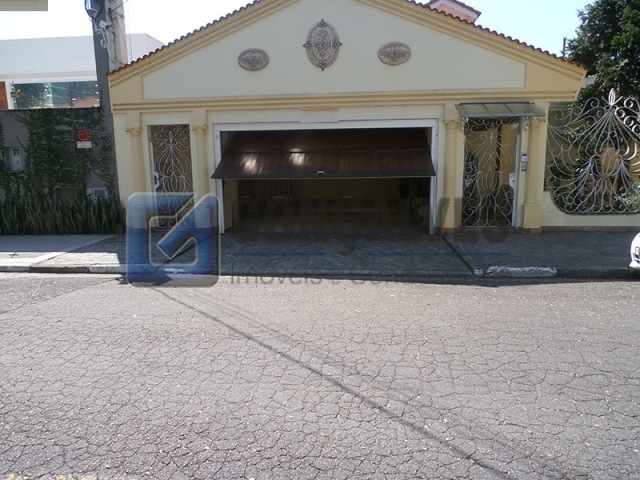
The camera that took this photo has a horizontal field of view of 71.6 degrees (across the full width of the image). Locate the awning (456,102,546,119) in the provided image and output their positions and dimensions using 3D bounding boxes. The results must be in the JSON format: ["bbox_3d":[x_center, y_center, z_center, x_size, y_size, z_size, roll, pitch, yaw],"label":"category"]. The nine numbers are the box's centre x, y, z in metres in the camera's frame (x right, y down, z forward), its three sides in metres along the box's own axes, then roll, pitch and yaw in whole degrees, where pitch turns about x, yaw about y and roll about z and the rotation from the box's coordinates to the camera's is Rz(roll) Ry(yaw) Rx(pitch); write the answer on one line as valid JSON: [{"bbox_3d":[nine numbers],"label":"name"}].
[{"bbox_3d":[3.386,-2.448,8.362,1.493,0.347,0.640,0,10,6],"label":"awning"}]

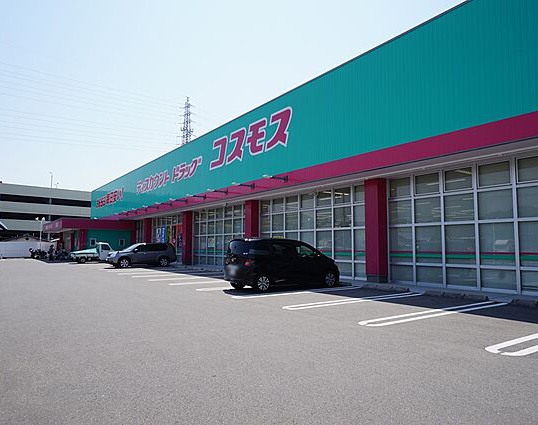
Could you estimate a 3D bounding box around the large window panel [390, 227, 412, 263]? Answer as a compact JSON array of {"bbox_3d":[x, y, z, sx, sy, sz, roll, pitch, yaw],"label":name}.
[{"bbox_3d":[5.069,1.228,15.025,0.060,1.328,0.936,4,-6,-36],"label":"large window panel"}]

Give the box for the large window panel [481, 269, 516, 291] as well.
[{"bbox_3d":[7.219,2.107,12.258,0.080,0.610,1.070,4,-6,-36],"label":"large window panel"}]

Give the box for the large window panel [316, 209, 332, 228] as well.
[{"bbox_3d":[2.657,0.293,19.039,0.080,0.970,1.080,5,-7,-37],"label":"large window panel"}]

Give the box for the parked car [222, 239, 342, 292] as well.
[{"bbox_3d":[0.569,1.750,13.630,4.220,1.715,1.720,4,-6,-33],"label":"parked car"}]

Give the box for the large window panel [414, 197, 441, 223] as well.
[{"bbox_3d":[5.838,-0.061,14.366,0.080,0.930,1.070,4,-6,-36],"label":"large window panel"}]

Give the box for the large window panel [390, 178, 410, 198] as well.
[{"bbox_3d":[5.172,-0.944,15.368,0.080,0.740,0.980,4,-6,-36],"label":"large window panel"}]

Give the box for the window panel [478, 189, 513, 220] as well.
[{"bbox_3d":[7.226,-0.224,12.463,0.080,0.930,1.070,4,-6,-36],"label":"window panel"}]

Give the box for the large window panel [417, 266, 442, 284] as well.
[{"bbox_3d":[5.777,2.252,14.036,0.070,0.670,1.050,5,-7,-36],"label":"large window panel"}]

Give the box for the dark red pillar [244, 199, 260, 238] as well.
[{"bbox_3d":[-1.009,1.337,22.742,0.585,4.095,0.659,4,-6,-36],"label":"dark red pillar"}]

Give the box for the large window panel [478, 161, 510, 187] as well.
[{"bbox_3d":[7.188,-1.200,12.488,0.070,0.820,1.070,5,-7,-36],"label":"large window panel"}]

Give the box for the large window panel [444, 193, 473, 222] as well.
[{"bbox_3d":[6.483,-0.157,13.341,0.070,0.970,1.060,5,-7,-36],"label":"large window panel"}]

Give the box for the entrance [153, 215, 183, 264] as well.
[{"bbox_3d":[-8.997,2.386,34.486,0.350,4.200,6.900,5,-7,-36],"label":"entrance"}]

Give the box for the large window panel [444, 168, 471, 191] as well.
[{"bbox_3d":[6.459,-1.129,13.365,0.060,0.737,0.971,4,-6,-36],"label":"large window panel"}]

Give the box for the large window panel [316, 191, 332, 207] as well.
[{"bbox_3d":[2.604,-0.672,18.534,0.060,0.760,0.983,4,-6,-36],"label":"large window panel"}]

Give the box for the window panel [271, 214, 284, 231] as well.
[{"bbox_3d":[0.485,0.548,21.924,0.080,0.970,1.080,5,-7,-37],"label":"window panel"}]

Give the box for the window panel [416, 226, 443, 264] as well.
[{"bbox_3d":[5.926,1.186,14.557,0.080,1.370,1.060,5,-7,-37],"label":"window panel"}]

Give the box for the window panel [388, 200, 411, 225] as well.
[{"bbox_3d":[5.242,-0.011,15.604,0.080,0.970,1.030,5,-7,-37],"label":"window panel"}]

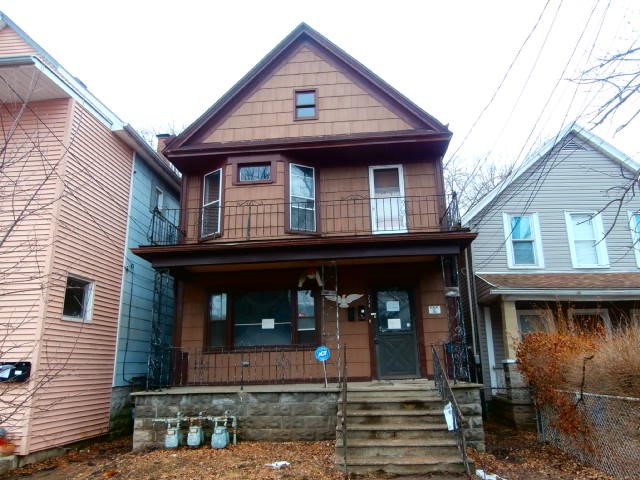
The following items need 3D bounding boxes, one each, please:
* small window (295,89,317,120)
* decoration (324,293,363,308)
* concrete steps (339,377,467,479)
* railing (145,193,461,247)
[{"bbox_3d":[-0.342,-3.349,10.926,0.565,0.878,0.110,-3,-15,4],"label":"small window"},{"bbox_3d":[0.558,1.401,10.218,0.942,0.330,0.070,-3,-15,4],"label":"decoration"},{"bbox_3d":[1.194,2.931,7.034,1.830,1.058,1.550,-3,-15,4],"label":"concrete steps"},{"bbox_3d":[-0.295,-0.173,9.715,6.140,0.790,1.830,-3,-15,4],"label":"railing"}]

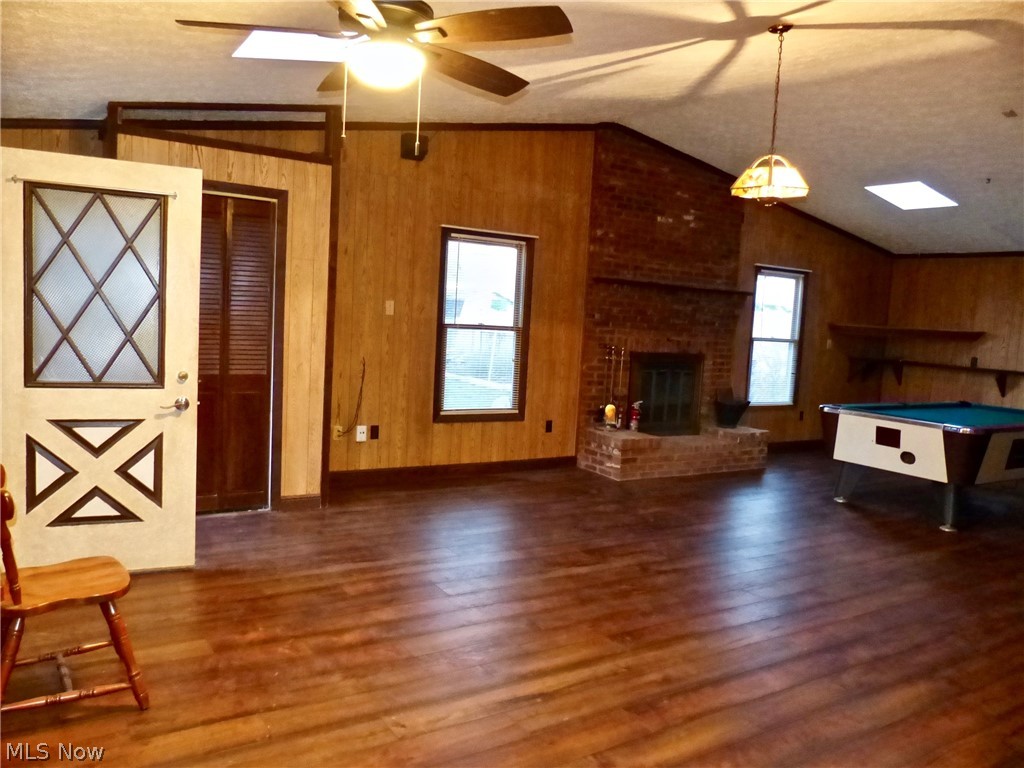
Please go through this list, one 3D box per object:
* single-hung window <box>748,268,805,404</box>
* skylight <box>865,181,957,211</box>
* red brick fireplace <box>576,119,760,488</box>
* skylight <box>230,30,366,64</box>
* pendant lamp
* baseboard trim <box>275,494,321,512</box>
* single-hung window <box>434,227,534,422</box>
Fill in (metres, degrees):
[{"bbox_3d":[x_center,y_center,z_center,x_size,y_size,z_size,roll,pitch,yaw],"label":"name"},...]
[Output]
[{"bbox_3d":[3.019,-0.493,8.466,0.904,1.615,0.100,0,6,-32],"label":"single-hung window"},{"bbox_3d":[3.966,-1.879,7.341,0.744,0.070,0.545,11,0,-33],"label":"skylight"},{"bbox_3d":[1.714,-0.763,7.239,2.079,3.208,0.632,0,6,-32],"label":"red brick fireplace"},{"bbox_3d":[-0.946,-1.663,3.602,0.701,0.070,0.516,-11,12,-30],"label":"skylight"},{"bbox_3d":[1.454,-1.484,4.096,0.410,0.965,0.410,0,6,-32],"label":"pendant lamp"},{"bbox_3d":[-1.462,0.815,5.097,0.293,0.096,0.020,0,6,-32],"label":"baseboard trim"},{"bbox_3d":[-0.238,-0.485,6.428,0.925,1.641,0.100,0,6,-32],"label":"single-hung window"}]

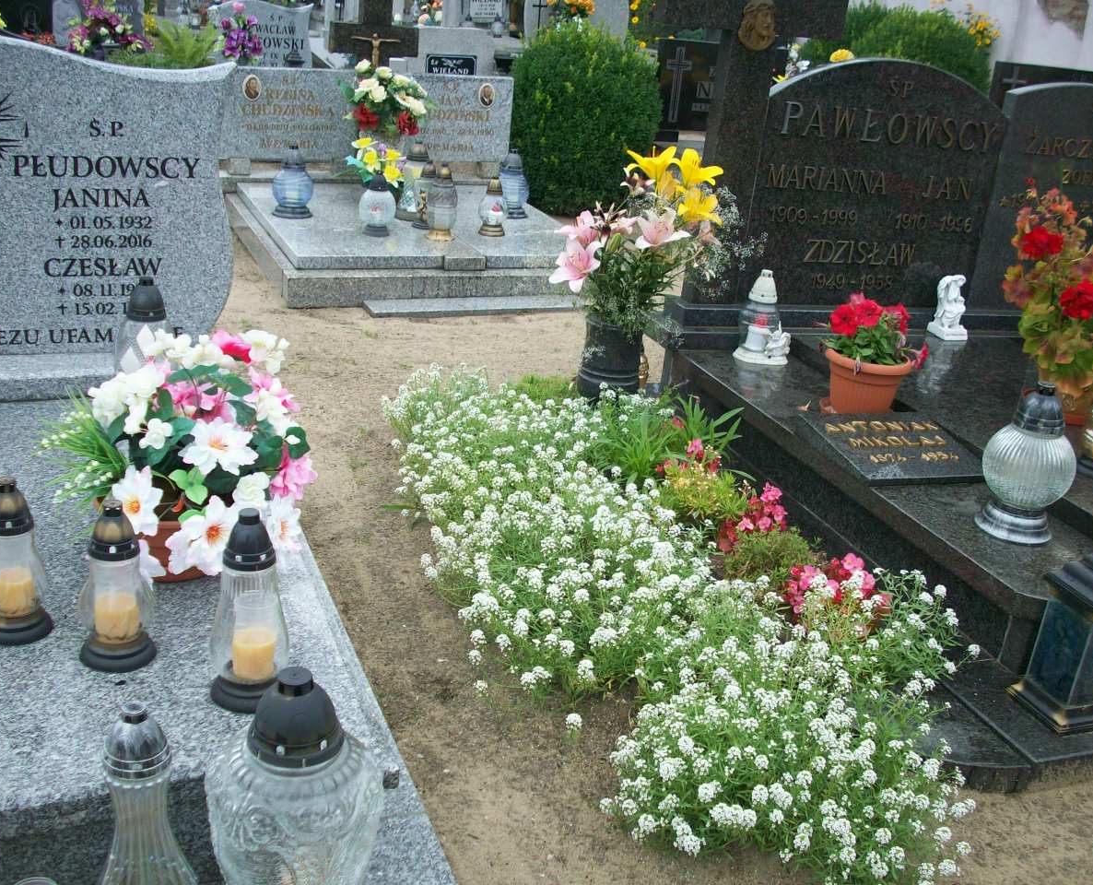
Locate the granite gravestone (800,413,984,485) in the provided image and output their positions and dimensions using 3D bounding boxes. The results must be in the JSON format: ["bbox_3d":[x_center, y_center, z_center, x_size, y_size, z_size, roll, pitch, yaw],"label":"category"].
[{"bbox_3d":[0.943,0.010,3.342,0.400,0.065,0.350,-2,23,-19],"label":"granite gravestone"}]

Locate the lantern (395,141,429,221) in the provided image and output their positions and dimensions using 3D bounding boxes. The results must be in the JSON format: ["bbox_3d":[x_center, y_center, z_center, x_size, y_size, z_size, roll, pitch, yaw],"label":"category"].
[{"bbox_3d":[-0.583,-1.169,5.630,0.155,0.338,0.155,-4,24,-23],"label":"lantern"}]

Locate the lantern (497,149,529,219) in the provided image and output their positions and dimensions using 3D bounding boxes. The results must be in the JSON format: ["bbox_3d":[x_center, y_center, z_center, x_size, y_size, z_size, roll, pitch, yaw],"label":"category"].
[{"bbox_3d":[-0.141,-1.137,5.536,0.152,0.279,0.152,5,22,-2],"label":"lantern"}]

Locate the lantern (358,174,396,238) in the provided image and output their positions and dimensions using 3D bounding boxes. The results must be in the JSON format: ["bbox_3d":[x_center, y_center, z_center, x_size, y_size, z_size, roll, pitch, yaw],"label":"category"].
[{"bbox_3d":[-0.707,-1.006,5.304,0.157,0.259,0.157,-4,24,-23],"label":"lantern"}]

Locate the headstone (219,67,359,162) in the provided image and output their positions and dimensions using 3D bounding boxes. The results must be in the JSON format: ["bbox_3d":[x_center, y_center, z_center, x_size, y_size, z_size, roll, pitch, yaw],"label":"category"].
[{"bbox_3d":[-1.167,-1.488,5.702,0.619,0.406,0.085,-4,24,-23],"label":"headstone"}]

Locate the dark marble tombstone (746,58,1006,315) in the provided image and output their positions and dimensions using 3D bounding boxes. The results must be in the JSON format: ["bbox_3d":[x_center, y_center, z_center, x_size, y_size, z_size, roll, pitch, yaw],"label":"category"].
[{"bbox_3d":[0.979,-0.770,3.799,0.835,0.732,0.090,-3,24,-20],"label":"dark marble tombstone"}]

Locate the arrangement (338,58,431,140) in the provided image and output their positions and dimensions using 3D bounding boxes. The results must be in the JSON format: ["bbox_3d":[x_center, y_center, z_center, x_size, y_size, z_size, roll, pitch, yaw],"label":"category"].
[{"bbox_3d":[-0.765,-1.630,5.980,0.410,0.360,0.300,-4,24,-23],"label":"arrangement"}]

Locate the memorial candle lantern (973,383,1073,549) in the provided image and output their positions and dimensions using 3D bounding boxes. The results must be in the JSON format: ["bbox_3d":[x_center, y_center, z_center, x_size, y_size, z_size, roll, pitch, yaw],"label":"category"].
[{"bbox_3d":[1.121,0.036,2.916,0.215,0.357,0.215,-3,24,-21],"label":"memorial candle lantern"}]

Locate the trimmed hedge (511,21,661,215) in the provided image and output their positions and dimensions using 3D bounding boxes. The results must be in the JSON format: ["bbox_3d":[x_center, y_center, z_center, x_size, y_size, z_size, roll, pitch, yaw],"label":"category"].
[{"bbox_3d":[0.215,-1.780,6.960,0.840,0.950,0.790,5,22,-2],"label":"trimmed hedge"}]

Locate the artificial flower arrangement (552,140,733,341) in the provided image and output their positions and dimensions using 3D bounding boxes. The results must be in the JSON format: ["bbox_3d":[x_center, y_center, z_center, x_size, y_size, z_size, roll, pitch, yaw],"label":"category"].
[{"bbox_3d":[0.282,-0.620,3.880,0.540,0.540,0.420,-3,24,-20],"label":"artificial flower arrangement"}]

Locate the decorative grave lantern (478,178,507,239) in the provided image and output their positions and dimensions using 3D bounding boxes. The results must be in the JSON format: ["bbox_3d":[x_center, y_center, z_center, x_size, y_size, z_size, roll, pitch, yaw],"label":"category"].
[{"bbox_3d":[-0.216,-0.969,5.177,0.117,0.225,0.117,5,22,-2],"label":"decorative grave lantern"}]

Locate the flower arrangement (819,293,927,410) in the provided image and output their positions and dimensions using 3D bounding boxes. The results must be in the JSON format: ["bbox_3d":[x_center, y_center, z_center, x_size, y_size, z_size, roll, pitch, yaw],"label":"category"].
[{"bbox_3d":[0.881,-0.229,3.322,0.265,0.310,0.245,-3,24,-20],"label":"flower arrangement"}]

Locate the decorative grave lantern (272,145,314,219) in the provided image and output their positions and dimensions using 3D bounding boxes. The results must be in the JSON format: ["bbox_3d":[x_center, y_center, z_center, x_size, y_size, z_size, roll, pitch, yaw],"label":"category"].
[{"bbox_3d":[-1.099,-1.136,5.473,0.177,0.299,0.177,-4,24,-23],"label":"decorative grave lantern"}]

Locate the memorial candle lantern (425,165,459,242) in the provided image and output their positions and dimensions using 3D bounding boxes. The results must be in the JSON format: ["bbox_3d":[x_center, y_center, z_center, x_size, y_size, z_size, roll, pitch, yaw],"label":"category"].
[{"bbox_3d":[-0.439,-1.022,5.343,0.138,0.311,0.138,5,22,-2],"label":"memorial candle lantern"}]

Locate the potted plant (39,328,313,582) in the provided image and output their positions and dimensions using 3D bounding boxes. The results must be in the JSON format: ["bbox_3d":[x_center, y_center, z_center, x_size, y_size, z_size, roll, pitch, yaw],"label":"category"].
[{"bbox_3d":[-0.638,0.020,2.170,0.450,0.400,0.420,-3,24,-22],"label":"potted plant"}]

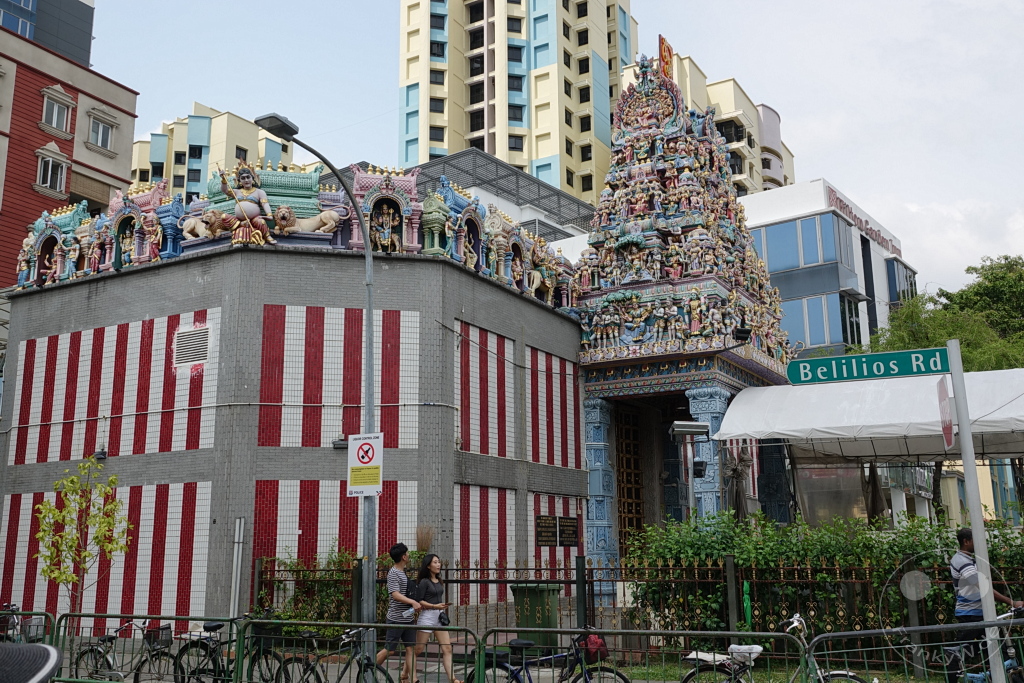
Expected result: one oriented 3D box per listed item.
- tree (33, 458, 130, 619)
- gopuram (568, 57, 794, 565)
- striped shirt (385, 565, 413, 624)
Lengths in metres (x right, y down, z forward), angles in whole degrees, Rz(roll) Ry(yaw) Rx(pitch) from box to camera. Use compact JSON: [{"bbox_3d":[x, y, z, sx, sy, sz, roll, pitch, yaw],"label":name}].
[{"bbox_3d":[-5.865,3.067,12.727,1.200,3.004,1.270,-7,-14,28],"label":"tree"},{"bbox_3d":[4.496,-0.240,24.480,4.312,13.818,7.350,-7,-14,28],"label":"gopuram"},{"bbox_3d":[-1.418,3.246,12.042,0.300,0.700,0.460,-3,-12,10],"label":"striped shirt"}]

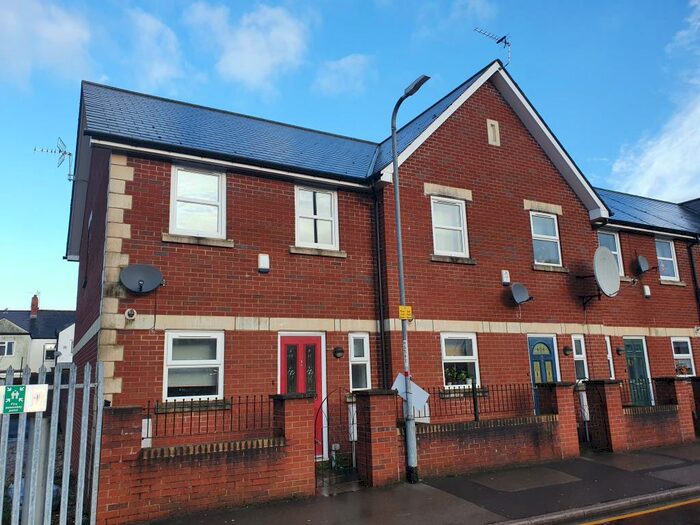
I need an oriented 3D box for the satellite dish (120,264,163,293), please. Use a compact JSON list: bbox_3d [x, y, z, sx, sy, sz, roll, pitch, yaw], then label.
[{"bbox_3d":[-3.005,0.230,7.604,0.600,0.450,0.480,3,-13,-22],"label":"satellite dish"}]

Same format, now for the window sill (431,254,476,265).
[{"bbox_3d":[2.028,-0.036,10.388,1.130,0.130,0.150,5,-14,-28],"label":"window sill"}]

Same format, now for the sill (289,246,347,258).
[{"bbox_3d":[-0.583,-0.172,9.466,1.105,0.130,0.150,5,-13,-29],"label":"sill"}]

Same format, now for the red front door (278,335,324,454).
[{"bbox_3d":[-0.819,2.252,8.852,0.830,2.030,0.070,5,-13,-29],"label":"red front door"}]

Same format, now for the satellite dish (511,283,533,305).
[{"bbox_3d":[3.488,0.614,10.696,0.490,0.450,0.500,4,-13,-24],"label":"satellite dish"}]

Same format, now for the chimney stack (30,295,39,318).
[{"bbox_3d":[-27.670,3.946,46.164,0.500,1.932,0.900,5,-13,-29],"label":"chimney stack"}]

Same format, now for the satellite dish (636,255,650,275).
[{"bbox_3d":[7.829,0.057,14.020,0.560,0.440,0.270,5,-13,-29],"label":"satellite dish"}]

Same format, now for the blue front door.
[{"bbox_3d":[4.107,2.573,11.024,0.850,2.060,0.080,5,-14,-28],"label":"blue front door"}]

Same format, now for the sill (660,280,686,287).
[{"bbox_3d":[8.737,0.578,14.274,1.130,0.130,0.150,5,-14,-28],"label":"sill"}]

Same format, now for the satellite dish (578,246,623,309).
[{"bbox_3d":[5.628,0.310,11.783,0.950,1.280,0.850,5,-14,-28],"label":"satellite dish"}]

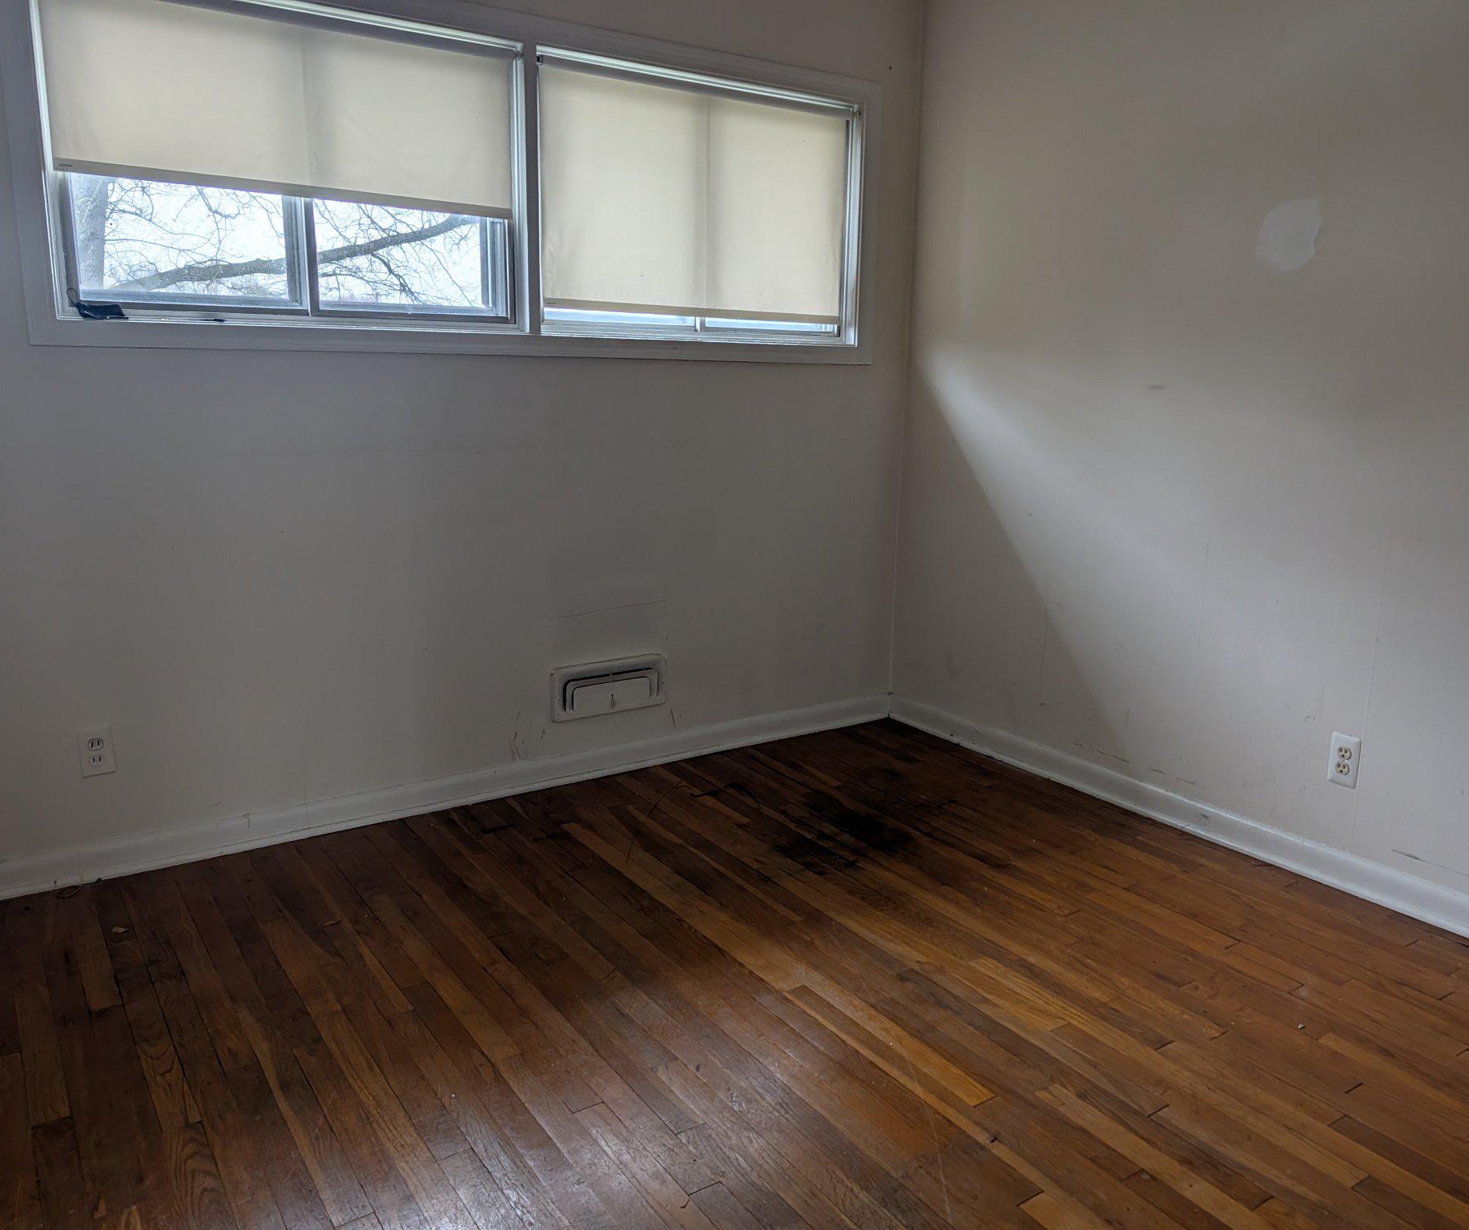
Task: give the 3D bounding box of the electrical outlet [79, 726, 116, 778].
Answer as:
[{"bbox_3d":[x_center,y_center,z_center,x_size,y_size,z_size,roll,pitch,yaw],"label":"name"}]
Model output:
[{"bbox_3d":[-1.488,0.322,2.649,0.070,0.114,0.010,-7,15,-34],"label":"electrical outlet"}]

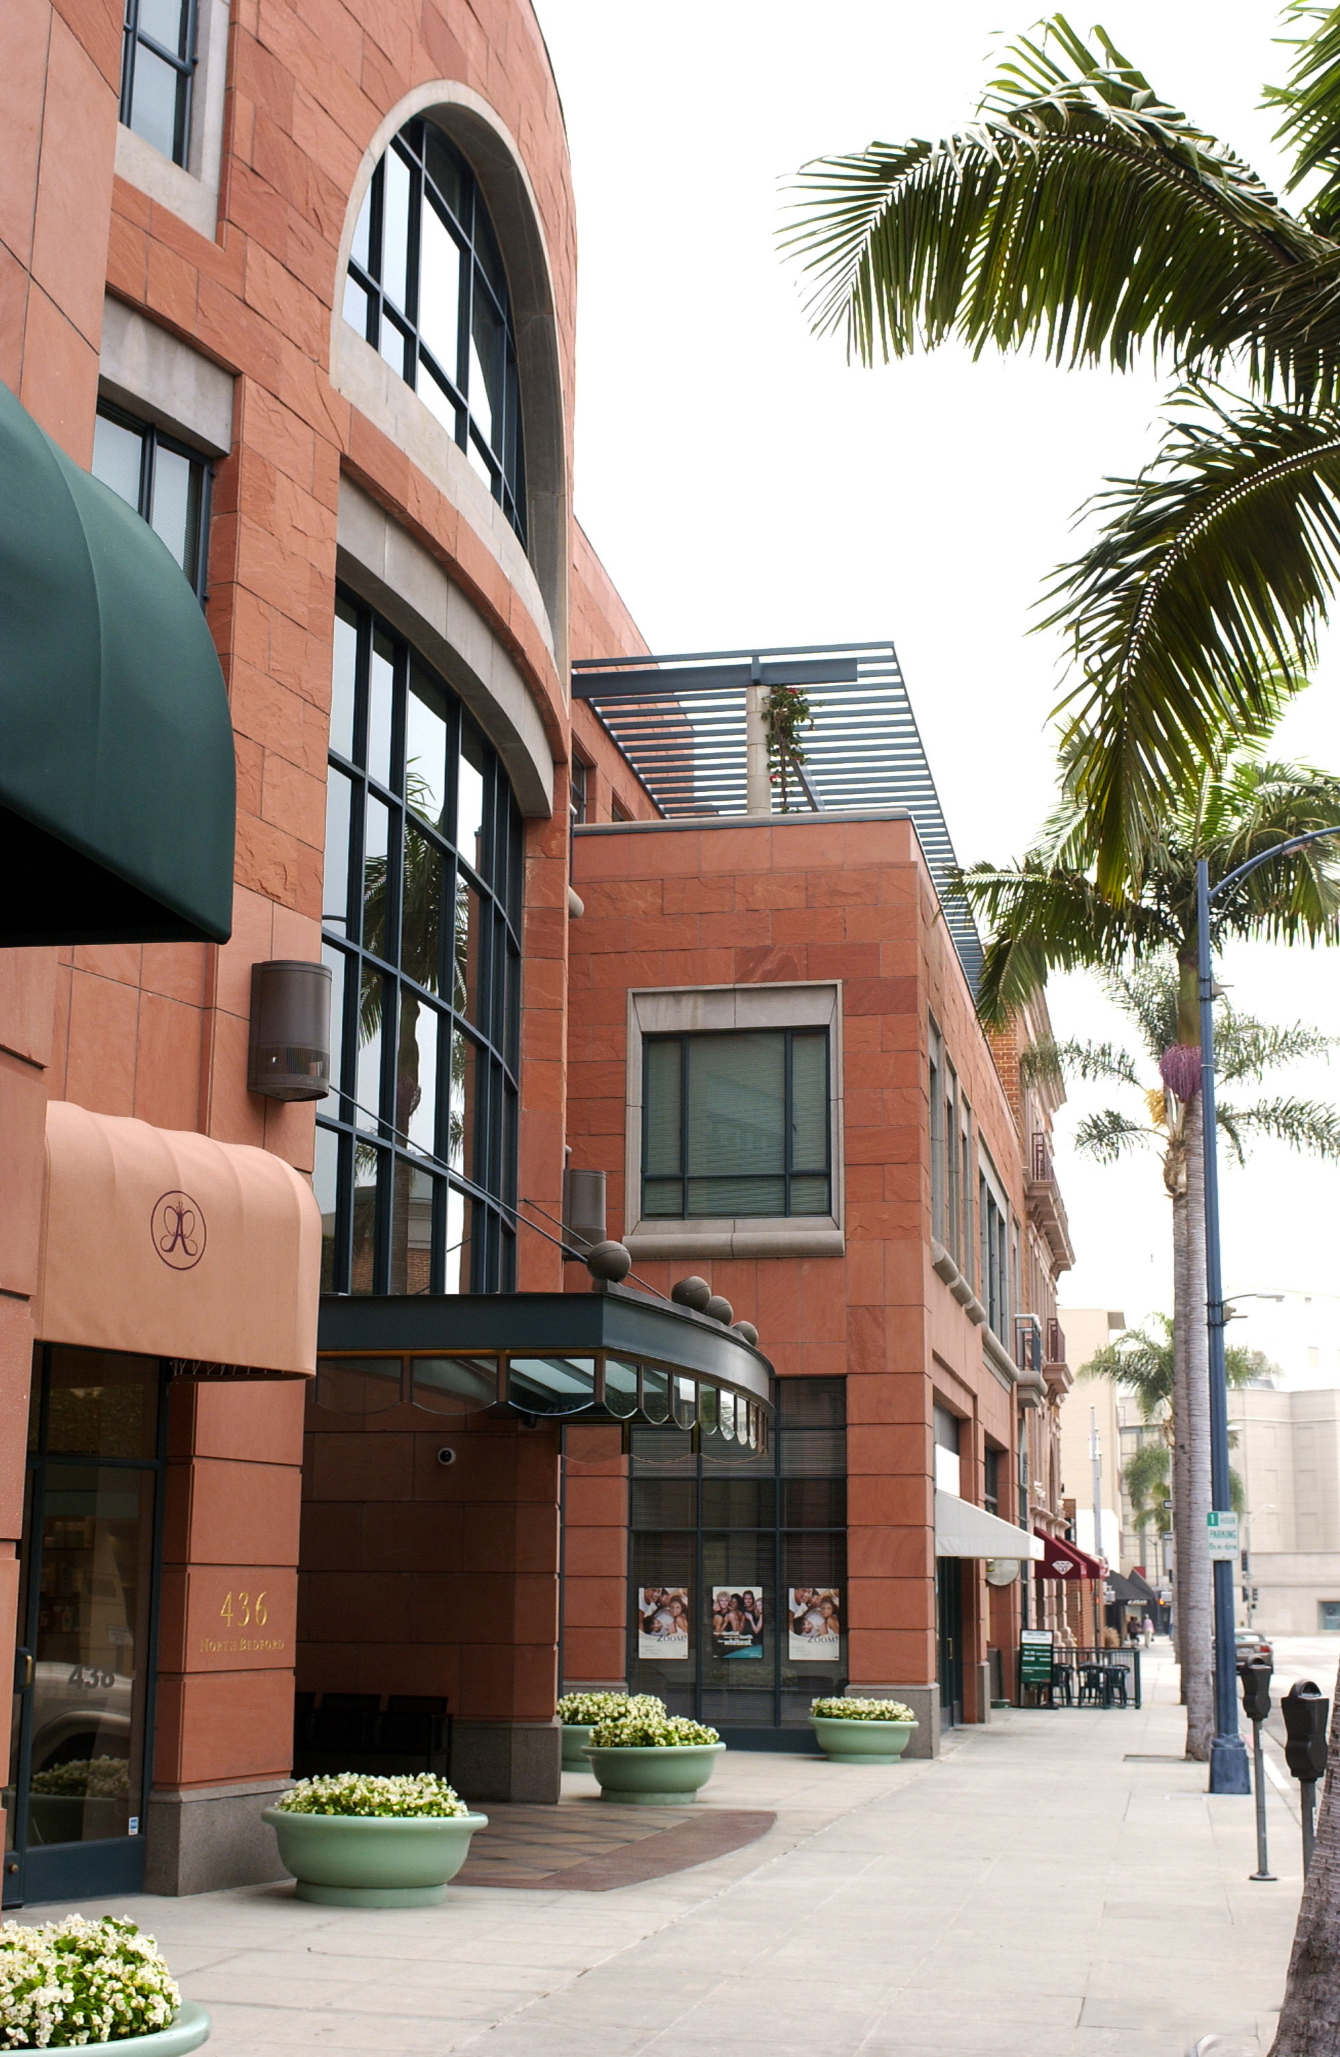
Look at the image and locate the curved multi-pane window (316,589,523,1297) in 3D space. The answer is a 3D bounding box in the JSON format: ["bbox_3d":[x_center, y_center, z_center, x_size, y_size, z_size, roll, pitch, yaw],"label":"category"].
[{"bbox_3d":[-1.949,-0.079,19.451,0.431,5.359,6.006,-2,-14,11],"label":"curved multi-pane window"}]

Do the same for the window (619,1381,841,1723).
[{"bbox_3d":[0.811,6.598,29.931,2.808,4.355,0.200,-2,-14,11],"label":"window"}]

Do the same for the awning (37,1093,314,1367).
[{"bbox_3d":[-3.113,1.179,13.621,1.047,1.463,2.187,-8,-17,32],"label":"awning"}]

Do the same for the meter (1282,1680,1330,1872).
[{"bbox_3d":[2.651,3.375,9.825,0.180,1.327,0.150,9,-16,-31],"label":"meter"}]

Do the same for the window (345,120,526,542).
[{"bbox_3d":[-1.905,-6.160,20.969,0.431,3.172,6.006,-2,-14,11],"label":"window"}]

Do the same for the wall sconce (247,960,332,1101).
[{"bbox_3d":[-2.352,0.024,15.426,0.370,0.847,0.601,-7,-16,29],"label":"wall sconce"}]

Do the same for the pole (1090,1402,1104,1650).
[{"bbox_3d":[19.242,22.471,106.985,0.250,11.015,0.250,-2,-14,11],"label":"pole"}]

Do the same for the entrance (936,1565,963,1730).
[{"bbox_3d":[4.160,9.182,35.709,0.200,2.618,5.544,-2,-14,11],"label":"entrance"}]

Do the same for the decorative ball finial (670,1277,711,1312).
[{"bbox_3d":[0.152,1.862,16.643,0.273,0.273,0.273,-2,-14,11],"label":"decorative ball finial"}]

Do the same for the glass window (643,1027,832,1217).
[{"bbox_3d":[0.847,1.224,31.062,2.488,2.544,0.200,-2,-14,11],"label":"glass window"}]

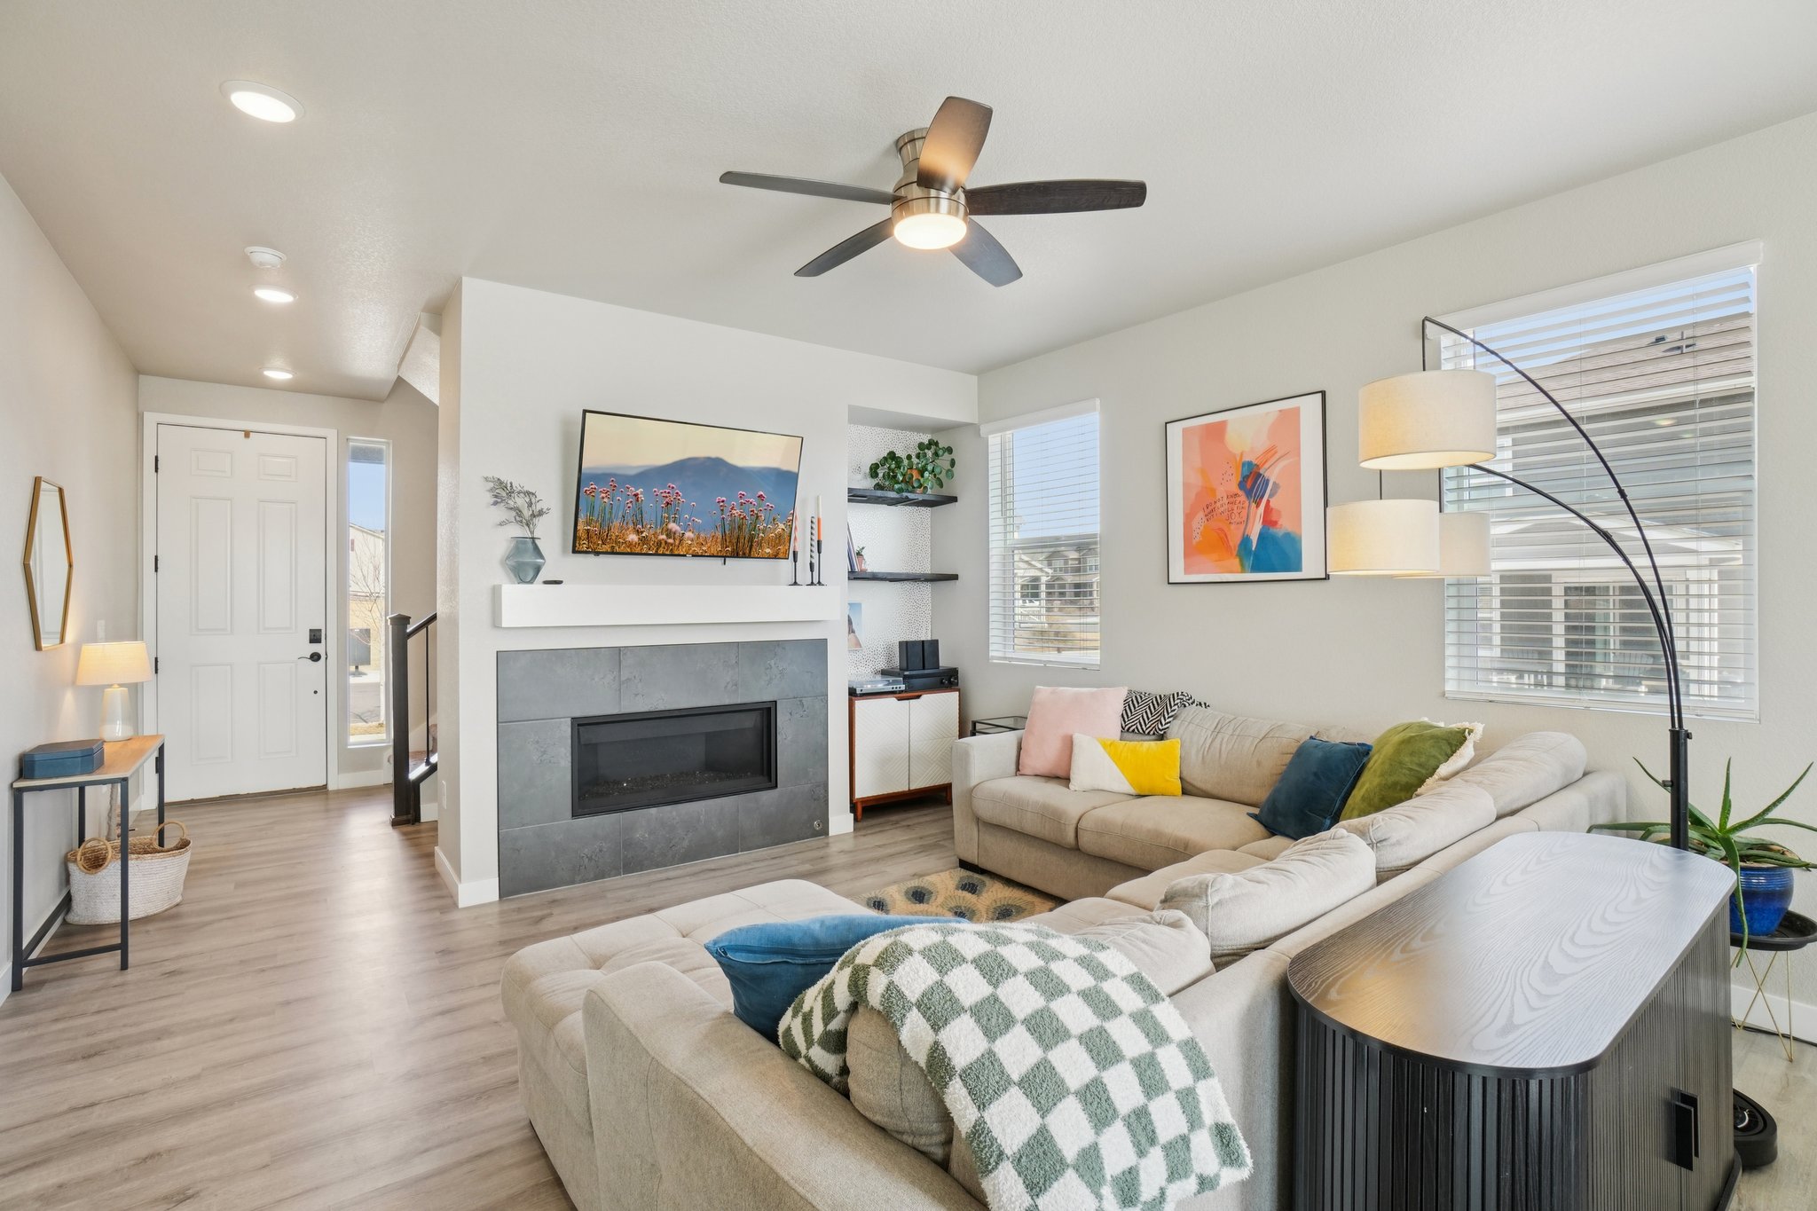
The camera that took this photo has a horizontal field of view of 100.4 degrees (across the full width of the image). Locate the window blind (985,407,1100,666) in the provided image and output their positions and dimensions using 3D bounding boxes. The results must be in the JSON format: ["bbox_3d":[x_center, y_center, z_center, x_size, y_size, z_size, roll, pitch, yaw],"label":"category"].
[{"bbox_3d":[0.796,-0.379,4.569,0.068,1.487,0.863,0,0,-40],"label":"window blind"}]

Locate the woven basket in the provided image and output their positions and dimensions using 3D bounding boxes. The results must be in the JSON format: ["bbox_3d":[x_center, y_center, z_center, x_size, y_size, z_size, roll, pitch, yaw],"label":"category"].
[{"bbox_3d":[-3.380,1.139,3.270,0.380,0.340,0.380,-1,0,-32],"label":"woven basket"}]

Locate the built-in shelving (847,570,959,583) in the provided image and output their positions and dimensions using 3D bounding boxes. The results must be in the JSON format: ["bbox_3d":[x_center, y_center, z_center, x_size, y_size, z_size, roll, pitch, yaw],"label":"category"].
[{"bbox_3d":[-0.113,-0.187,4.968,0.884,0.044,0.260,0,0,-34],"label":"built-in shelving"}]

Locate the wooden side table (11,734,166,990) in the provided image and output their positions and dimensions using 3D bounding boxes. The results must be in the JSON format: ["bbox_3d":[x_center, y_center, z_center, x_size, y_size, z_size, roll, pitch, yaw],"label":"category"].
[{"bbox_3d":[-3.467,1.011,3.261,0.296,0.728,1.217,0,0,-39],"label":"wooden side table"}]

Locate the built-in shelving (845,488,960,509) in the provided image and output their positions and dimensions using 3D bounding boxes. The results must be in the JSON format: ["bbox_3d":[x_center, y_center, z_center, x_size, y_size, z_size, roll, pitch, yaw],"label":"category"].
[{"bbox_3d":[-0.113,-0.720,4.963,0.884,0.044,0.260,0,0,-34],"label":"built-in shelving"}]

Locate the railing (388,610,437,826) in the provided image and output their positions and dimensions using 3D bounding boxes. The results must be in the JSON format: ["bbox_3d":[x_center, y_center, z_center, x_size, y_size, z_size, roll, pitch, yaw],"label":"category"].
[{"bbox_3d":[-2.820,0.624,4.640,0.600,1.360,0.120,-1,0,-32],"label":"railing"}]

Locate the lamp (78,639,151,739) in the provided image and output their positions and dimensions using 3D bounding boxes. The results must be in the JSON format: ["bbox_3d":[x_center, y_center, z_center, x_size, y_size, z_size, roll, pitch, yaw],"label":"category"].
[{"bbox_3d":[-3.524,0.393,3.370,0.240,0.432,0.240,-1,0,-32],"label":"lamp"}]

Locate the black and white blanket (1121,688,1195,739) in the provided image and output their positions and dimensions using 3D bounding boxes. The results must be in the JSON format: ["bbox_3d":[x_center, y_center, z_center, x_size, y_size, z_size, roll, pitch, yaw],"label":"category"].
[{"bbox_3d":[1.165,0.502,3.520,0.220,0.230,0.400,-1,1,-38],"label":"black and white blanket"}]

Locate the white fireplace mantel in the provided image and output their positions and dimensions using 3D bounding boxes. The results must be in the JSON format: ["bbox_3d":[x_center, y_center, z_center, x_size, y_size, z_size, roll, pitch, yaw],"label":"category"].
[{"bbox_3d":[-1.138,-0.005,3.866,1.685,0.192,0.187,0,0,-34],"label":"white fireplace mantel"}]

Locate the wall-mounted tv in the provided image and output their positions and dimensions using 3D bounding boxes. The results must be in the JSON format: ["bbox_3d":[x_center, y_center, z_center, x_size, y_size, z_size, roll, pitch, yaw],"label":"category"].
[{"bbox_3d":[-1.025,-0.551,3.690,1.100,0.630,0.060,-1,16,-37],"label":"wall-mounted tv"}]

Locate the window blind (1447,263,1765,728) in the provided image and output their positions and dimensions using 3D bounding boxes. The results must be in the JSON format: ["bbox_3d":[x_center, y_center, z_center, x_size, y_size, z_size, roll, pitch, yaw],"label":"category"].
[{"bbox_3d":[2.400,-0.368,2.700,0.068,1.487,0.863,0,0,-40],"label":"window blind"}]

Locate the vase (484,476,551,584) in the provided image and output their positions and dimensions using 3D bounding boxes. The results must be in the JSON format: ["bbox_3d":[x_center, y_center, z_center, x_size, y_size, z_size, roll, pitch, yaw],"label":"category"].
[{"bbox_3d":[-1.781,-0.347,3.453,0.260,0.489,0.218,0,0,-34],"label":"vase"}]

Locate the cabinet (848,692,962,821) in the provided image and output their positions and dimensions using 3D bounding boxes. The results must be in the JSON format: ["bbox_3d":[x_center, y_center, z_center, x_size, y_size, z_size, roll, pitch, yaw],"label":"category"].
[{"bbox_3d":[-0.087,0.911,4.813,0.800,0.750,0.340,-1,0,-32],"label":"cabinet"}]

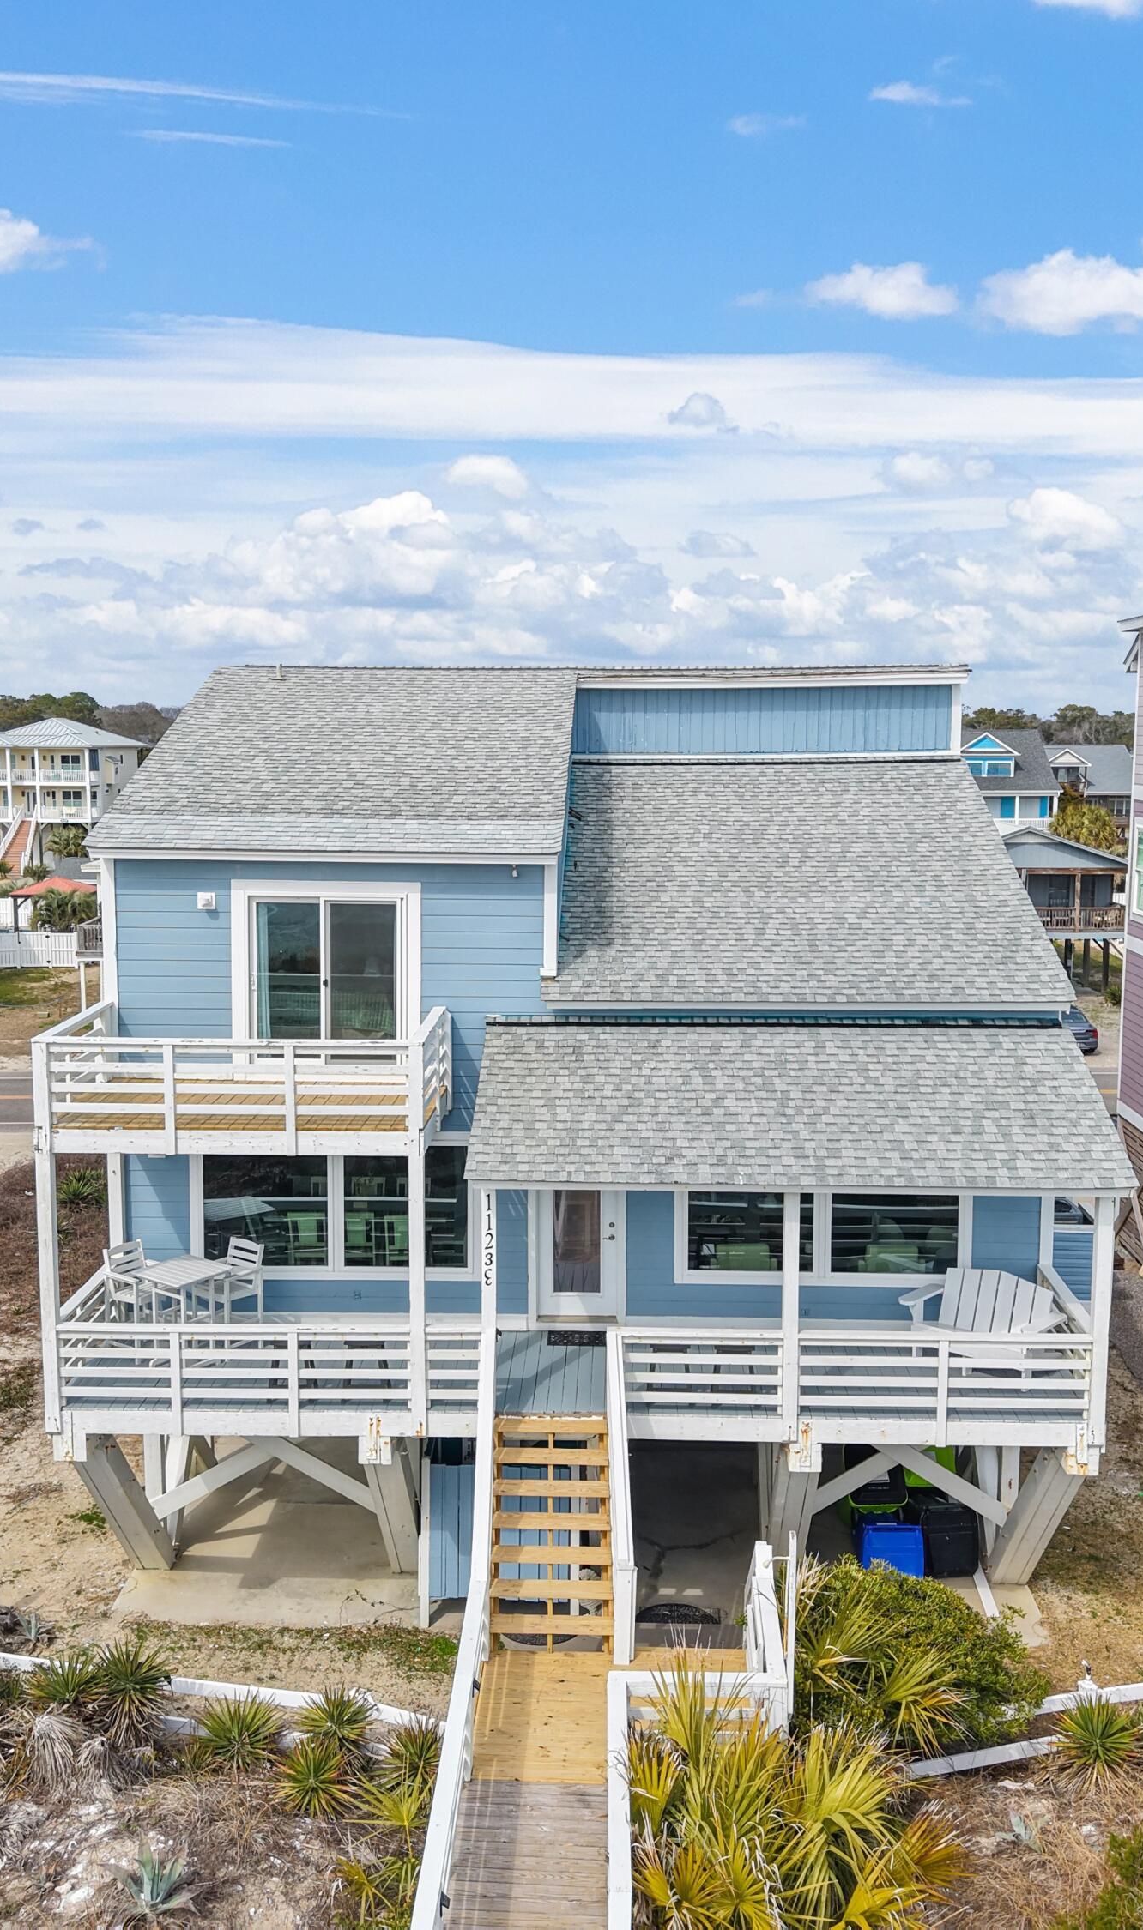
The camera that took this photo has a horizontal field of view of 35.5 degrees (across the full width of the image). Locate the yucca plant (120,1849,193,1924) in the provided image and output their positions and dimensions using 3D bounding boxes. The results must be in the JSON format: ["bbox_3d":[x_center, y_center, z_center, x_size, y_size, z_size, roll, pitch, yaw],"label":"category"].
[{"bbox_3d":[-3.195,7.087,13.739,0.573,0.476,0.573,0,7,1],"label":"yucca plant"}]

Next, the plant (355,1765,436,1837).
[{"bbox_3d":[-1.440,6.847,14.615,0.655,0.458,0.655,0,7,1],"label":"plant"}]

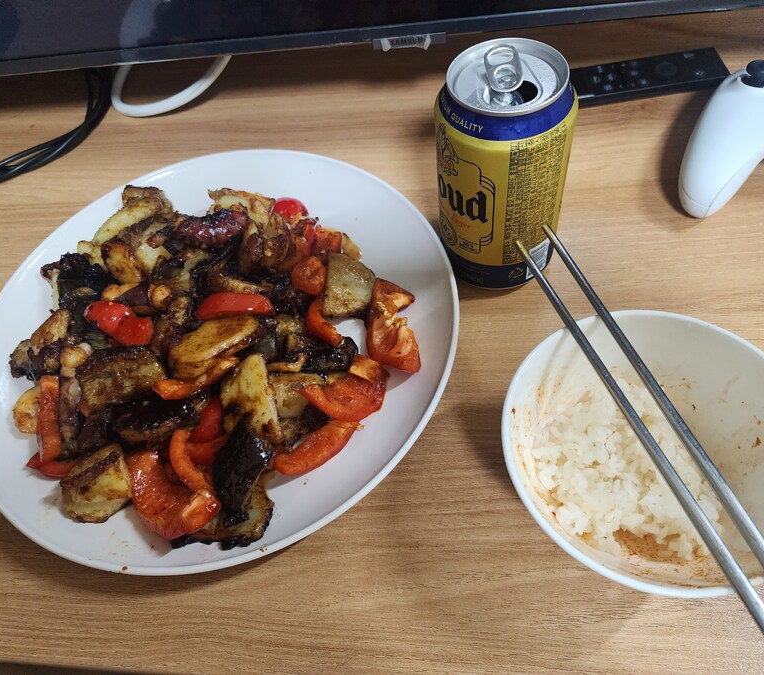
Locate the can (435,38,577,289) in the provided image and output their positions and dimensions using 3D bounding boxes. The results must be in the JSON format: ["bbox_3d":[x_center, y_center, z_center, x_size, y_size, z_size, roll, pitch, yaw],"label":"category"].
[{"bbox_3d":[0.061,-0.082,0.311,0.066,0.122,0.066,-4,57,5],"label":"can"}]

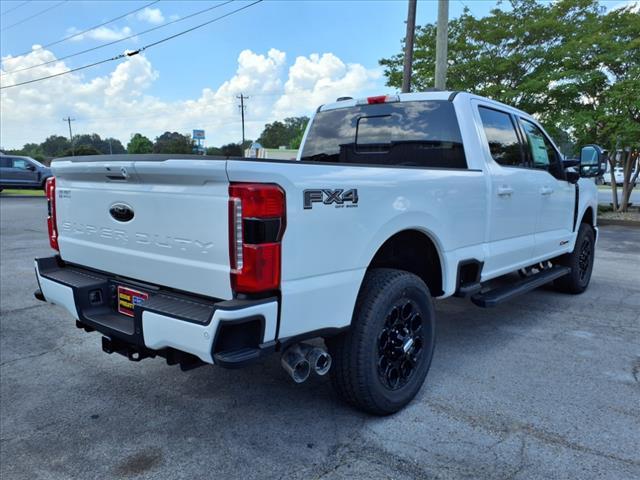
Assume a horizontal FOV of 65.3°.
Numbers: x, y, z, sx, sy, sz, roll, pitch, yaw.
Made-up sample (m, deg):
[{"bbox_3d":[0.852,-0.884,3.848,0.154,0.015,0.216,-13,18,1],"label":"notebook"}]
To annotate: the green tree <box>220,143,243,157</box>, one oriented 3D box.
[{"bbox_3d":[-14.789,-12.507,82.795,5.000,7.250,5.000,-1,7,-10],"label":"green tree"}]

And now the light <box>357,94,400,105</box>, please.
[{"bbox_3d":[0.475,-1.155,4.077,0.420,0.055,0.060,6,8,40],"label":"light"}]

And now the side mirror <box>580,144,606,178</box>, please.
[{"bbox_3d":[2.630,-0.755,4.803,0.215,0.320,0.180,6,8,40],"label":"side mirror"}]

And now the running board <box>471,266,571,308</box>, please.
[{"bbox_3d":[1.827,0.377,4.403,0.170,0.080,2.170,6,8,40],"label":"running board"}]

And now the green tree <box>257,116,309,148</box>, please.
[{"bbox_3d":[-4.648,-11.320,64.941,7.800,9.350,7.500,0,7,-4],"label":"green tree"}]

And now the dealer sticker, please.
[{"bbox_3d":[-0.982,0.340,2.611,0.305,0.152,0.020,6,8,40],"label":"dealer sticker"}]

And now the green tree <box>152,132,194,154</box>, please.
[{"bbox_3d":[-22.399,-12.186,75.877,7.500,8.200,7.000,-2,7,-16],"label":"green tree"}]

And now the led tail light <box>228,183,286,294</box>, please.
[{"bbox_3d":[-0.248,-0.011,1.998,0.145,0.440,0.200,6,8,40],"label":"led tail light"}]

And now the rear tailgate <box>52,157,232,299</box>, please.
[{"bbox_3d":[-0.951,-0.119,2.557,1.650,0.600,0.120,6,8,40],"label":"rear tailgate"}]

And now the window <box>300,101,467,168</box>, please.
[{"bbox_3d":[0.447,-0.822,4.087,1.570,0.540,0.100,6,0,40],"label":"window"}]

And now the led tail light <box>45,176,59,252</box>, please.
[{"bbox_3d":[-1.604,-0.167,3.160,0.150,0.450,0.200,6,8,40],"label":"led tail light"}]

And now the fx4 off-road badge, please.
[{"bbox_3d":[0.059,-0.183,2.226,0.015,0.090,0.385,6,8,40],"label":"fx4 off-road badge"}]

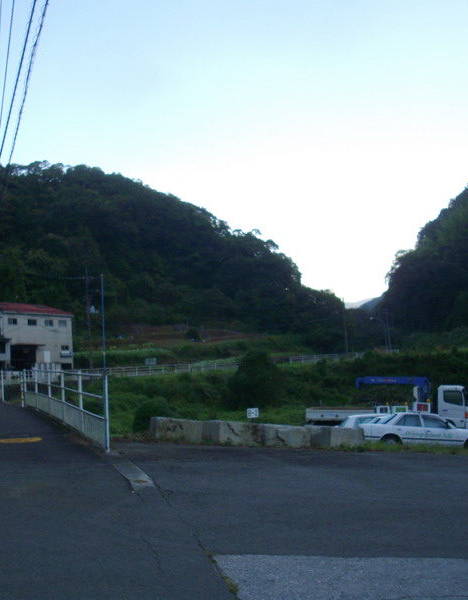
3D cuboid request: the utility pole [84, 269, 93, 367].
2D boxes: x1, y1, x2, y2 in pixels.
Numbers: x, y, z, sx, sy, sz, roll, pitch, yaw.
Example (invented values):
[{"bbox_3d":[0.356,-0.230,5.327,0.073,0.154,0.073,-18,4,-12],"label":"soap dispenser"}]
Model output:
[{"bbox_3d":[-16.658,2.409,98.371,0.400,12.400,0.400,-1,-3,0],"label":"utility pole"}]

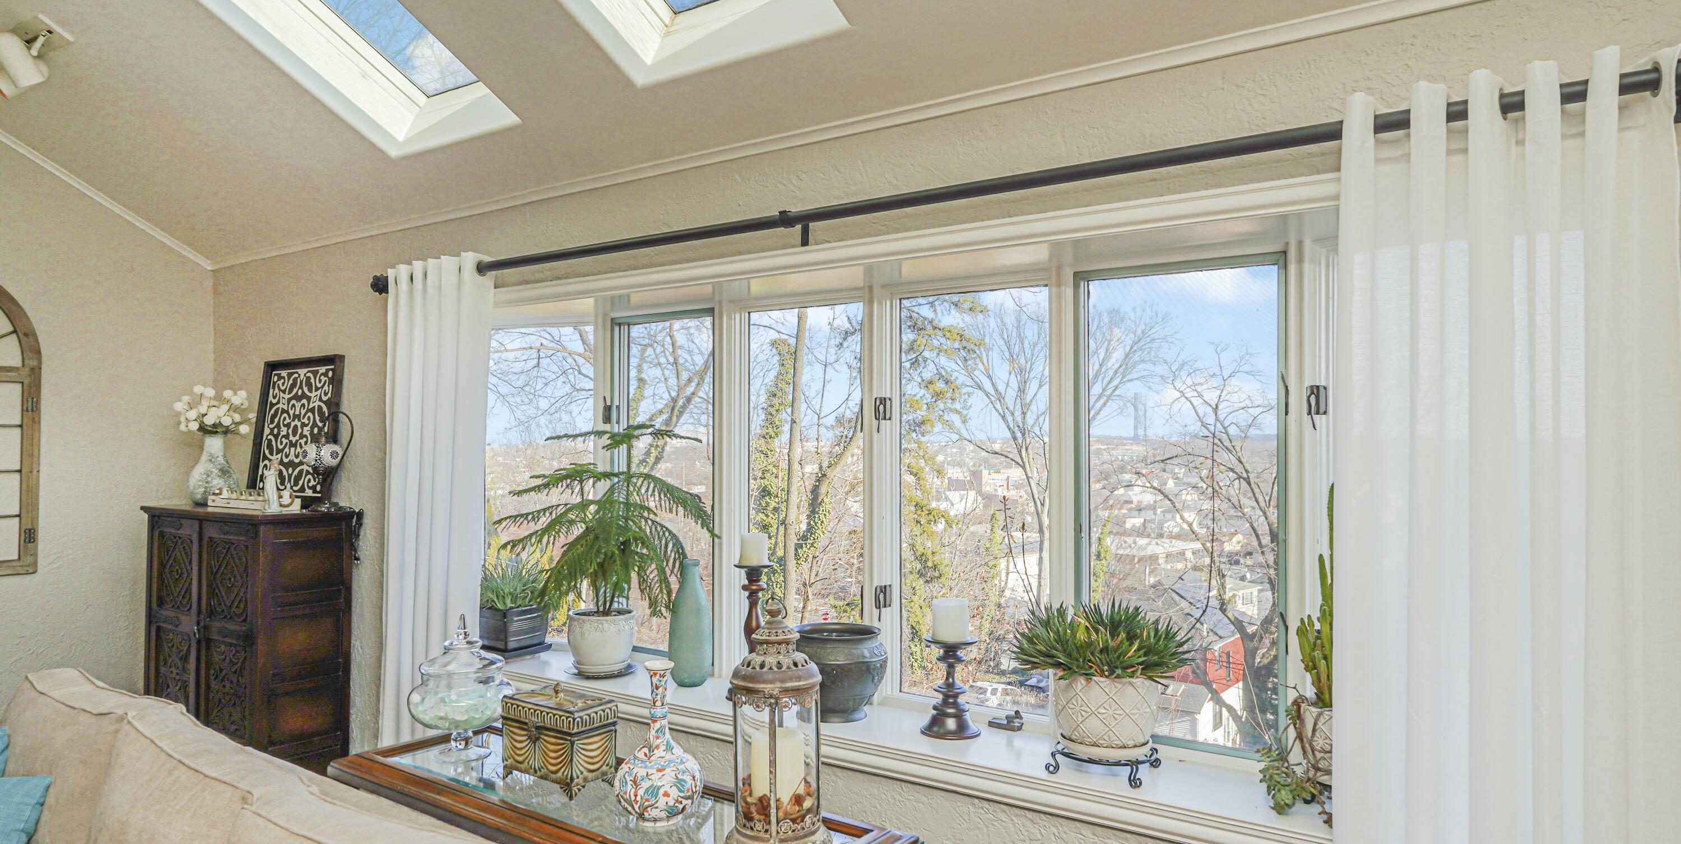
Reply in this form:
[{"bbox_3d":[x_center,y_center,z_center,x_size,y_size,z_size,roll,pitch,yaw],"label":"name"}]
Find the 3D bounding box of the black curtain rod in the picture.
[{"bbox_3d":[-0.191,-0.544,2.690,3.960,0.080,0.085,-1,-1,34],"label":"black curtain rod"}]

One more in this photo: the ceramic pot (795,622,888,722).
[{"bbox_3d":[-0.008,0.734,2.872,0.290,0.243,0.290,0,-1,0],"label":"ceramic pot"}]

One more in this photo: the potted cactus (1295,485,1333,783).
[{"bbox_3d":[1.115,0.452,2.126,0.250,0.680,0.250,-1,-1,34],"label":"potted cactus"}]

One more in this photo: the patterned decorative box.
[{"bbox_3d":[-0.620,0.692,2.165,0.235,0.205,0.130,-1,-1,34],"label":"patterned decorative box"}]

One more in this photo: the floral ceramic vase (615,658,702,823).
[{"bbox_3d":[-0.362,0.637,1.960,0.176,0.307,0.176,0,-1,0],"label":"floral ceramic vase"}]

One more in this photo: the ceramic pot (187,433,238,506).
[{"bbox_3d":[-2.796,0.208,4.370,0.228,0.319,0.228,-1,-1,34],"label":"ceramic pot"}]

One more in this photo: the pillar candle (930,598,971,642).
[{"bbox_3d":[0.306,0.548,2.707,0.099,0.101,0.099,0,-1,0],"label":"pillar candle"}]

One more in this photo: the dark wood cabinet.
[{"bbox_3d":[-2.478,0.978,4.101,0.930,1.232,0.410,-1,-1,34],"label":"dark wood cabinet"}]

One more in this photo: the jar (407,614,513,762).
[{"bbox_3d":[-0.906,0.630,2.351,0.250,0.335,0.250,0,-1,0],"label":"jar"}]

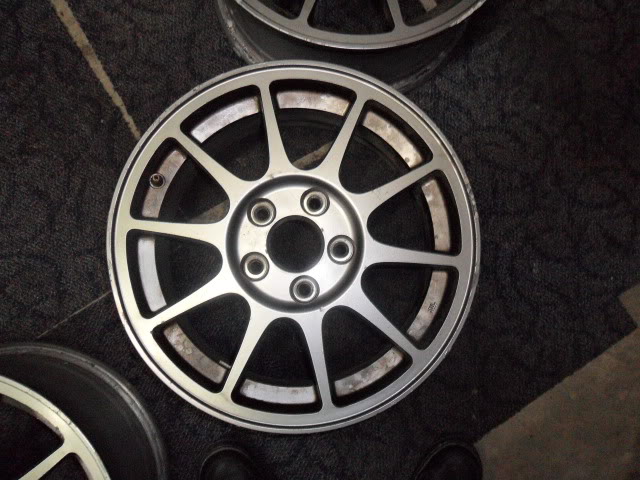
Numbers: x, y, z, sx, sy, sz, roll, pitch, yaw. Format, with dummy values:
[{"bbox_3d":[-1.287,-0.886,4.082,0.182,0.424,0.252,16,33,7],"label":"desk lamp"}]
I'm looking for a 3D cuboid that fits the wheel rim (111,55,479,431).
[{"bbox_3d":[-0.032,0.009,0.688,0.443,0.194,0.443,0,86,-2],"label":"wheel rim"}]

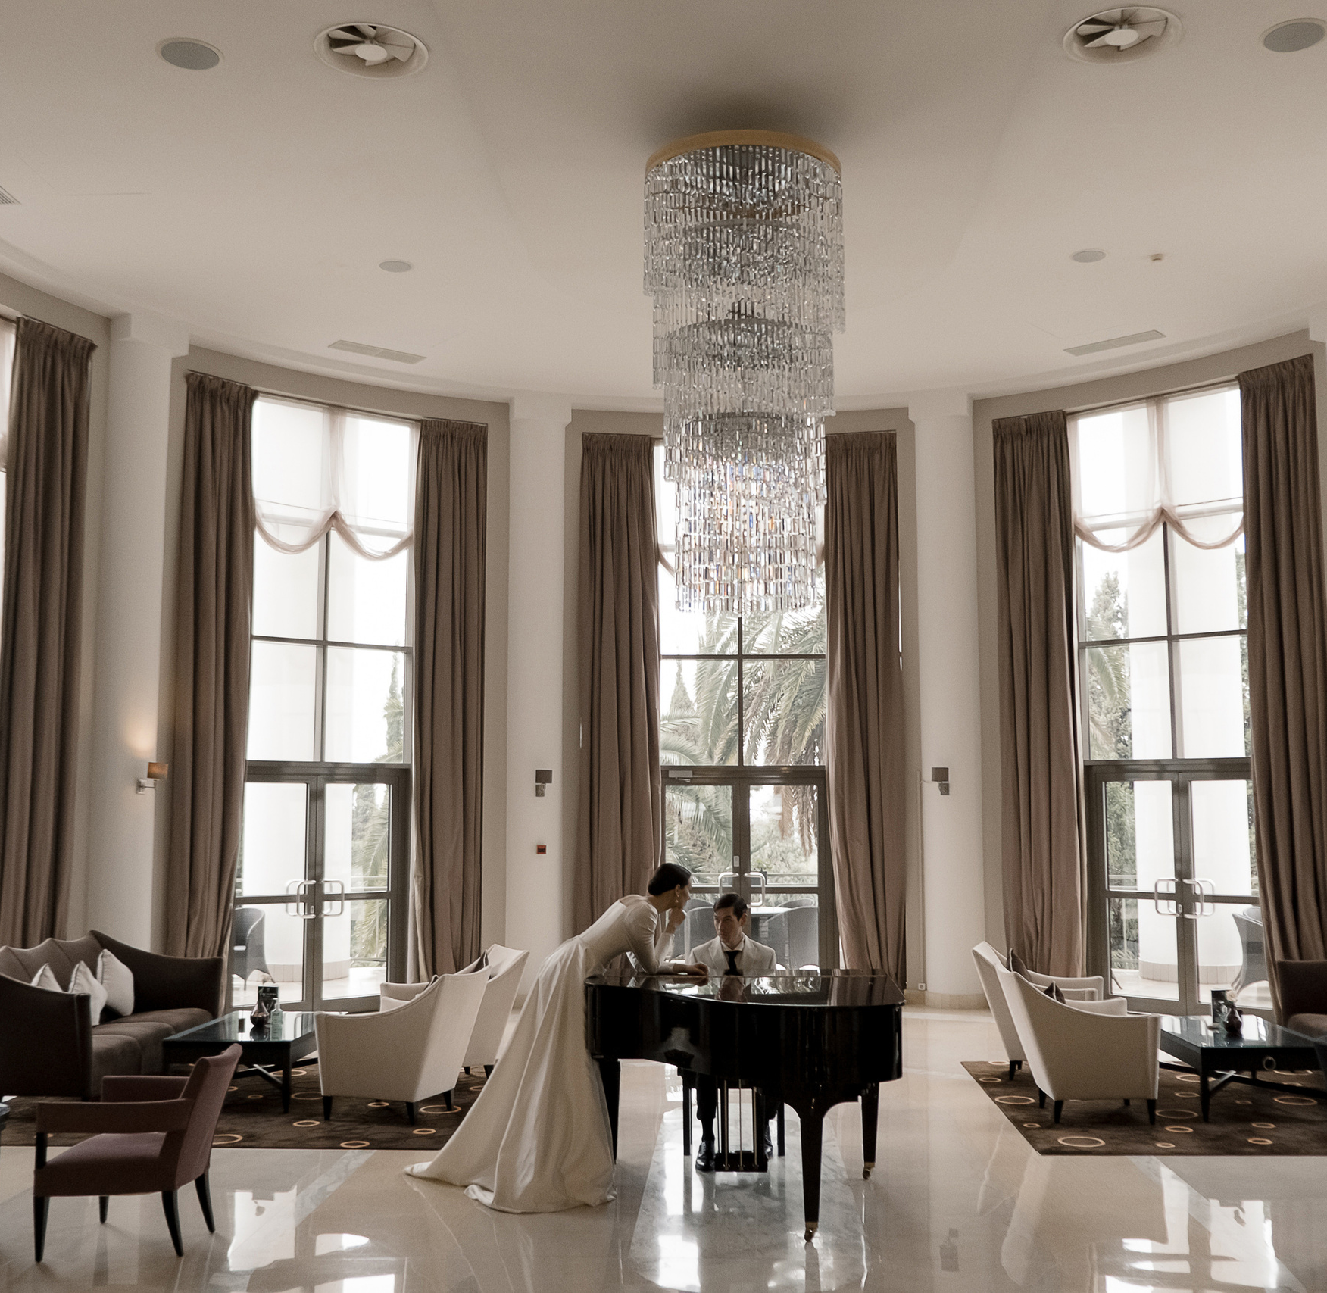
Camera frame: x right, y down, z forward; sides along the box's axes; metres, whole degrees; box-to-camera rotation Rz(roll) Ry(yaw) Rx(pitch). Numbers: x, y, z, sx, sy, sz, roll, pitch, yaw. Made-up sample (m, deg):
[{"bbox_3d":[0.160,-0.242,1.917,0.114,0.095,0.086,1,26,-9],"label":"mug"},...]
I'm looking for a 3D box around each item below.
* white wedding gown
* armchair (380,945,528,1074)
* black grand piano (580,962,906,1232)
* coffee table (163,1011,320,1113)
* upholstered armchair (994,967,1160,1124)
[{"bbox_3d":[-0.595,1.910,7.048,1.250,1.380,0.820,1,-7,-10],"label":"white wedding gown"},{"bbox_3d":[-1.445,2.529,10.049,0.820,0.870,0.750,3,-7,-25],"label":"armchair"},{"bbox_3d":[0.364,2.083,6.728,1.470,1.000,1.490,-1,-7,4],"label":"black grand piano"},{"bbox_3d":[-2.625,2.685,9.458,0.800,0.430,1.300,0,-6,2],"label":"coffee table"},{"bbox_3d":[2.436,2.360,8.707,0.880,0.850,0.700,0,-7,0],"label":"upholstered armchair"}]

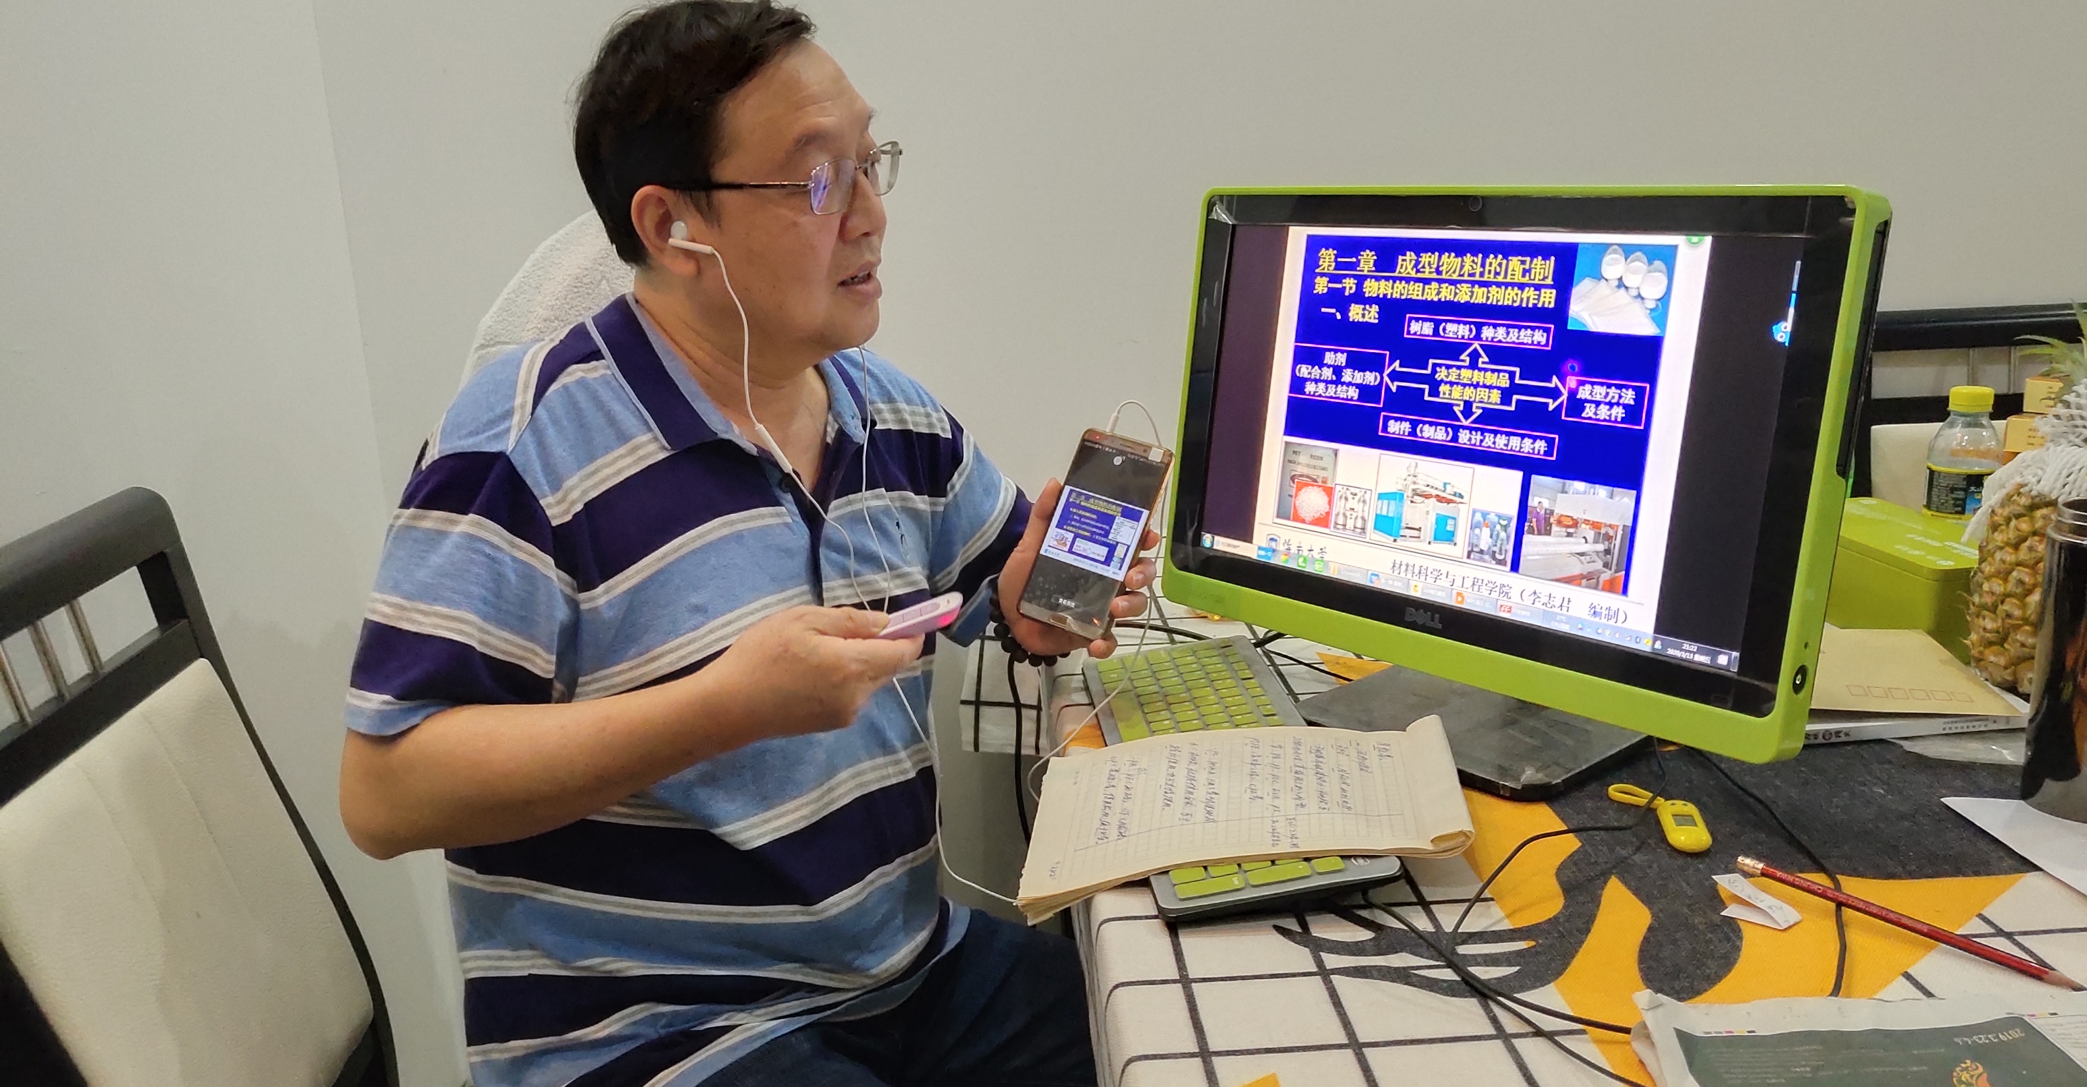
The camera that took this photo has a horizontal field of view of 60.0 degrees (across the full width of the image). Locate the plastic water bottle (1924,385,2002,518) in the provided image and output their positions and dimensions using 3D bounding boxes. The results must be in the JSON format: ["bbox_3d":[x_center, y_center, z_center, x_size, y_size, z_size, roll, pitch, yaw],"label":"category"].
[{"bbox_3d":[0.789,-0.046,1.550,0.068,0.172,0.068,-2,14,0],"label":"plastic water bottle"}]

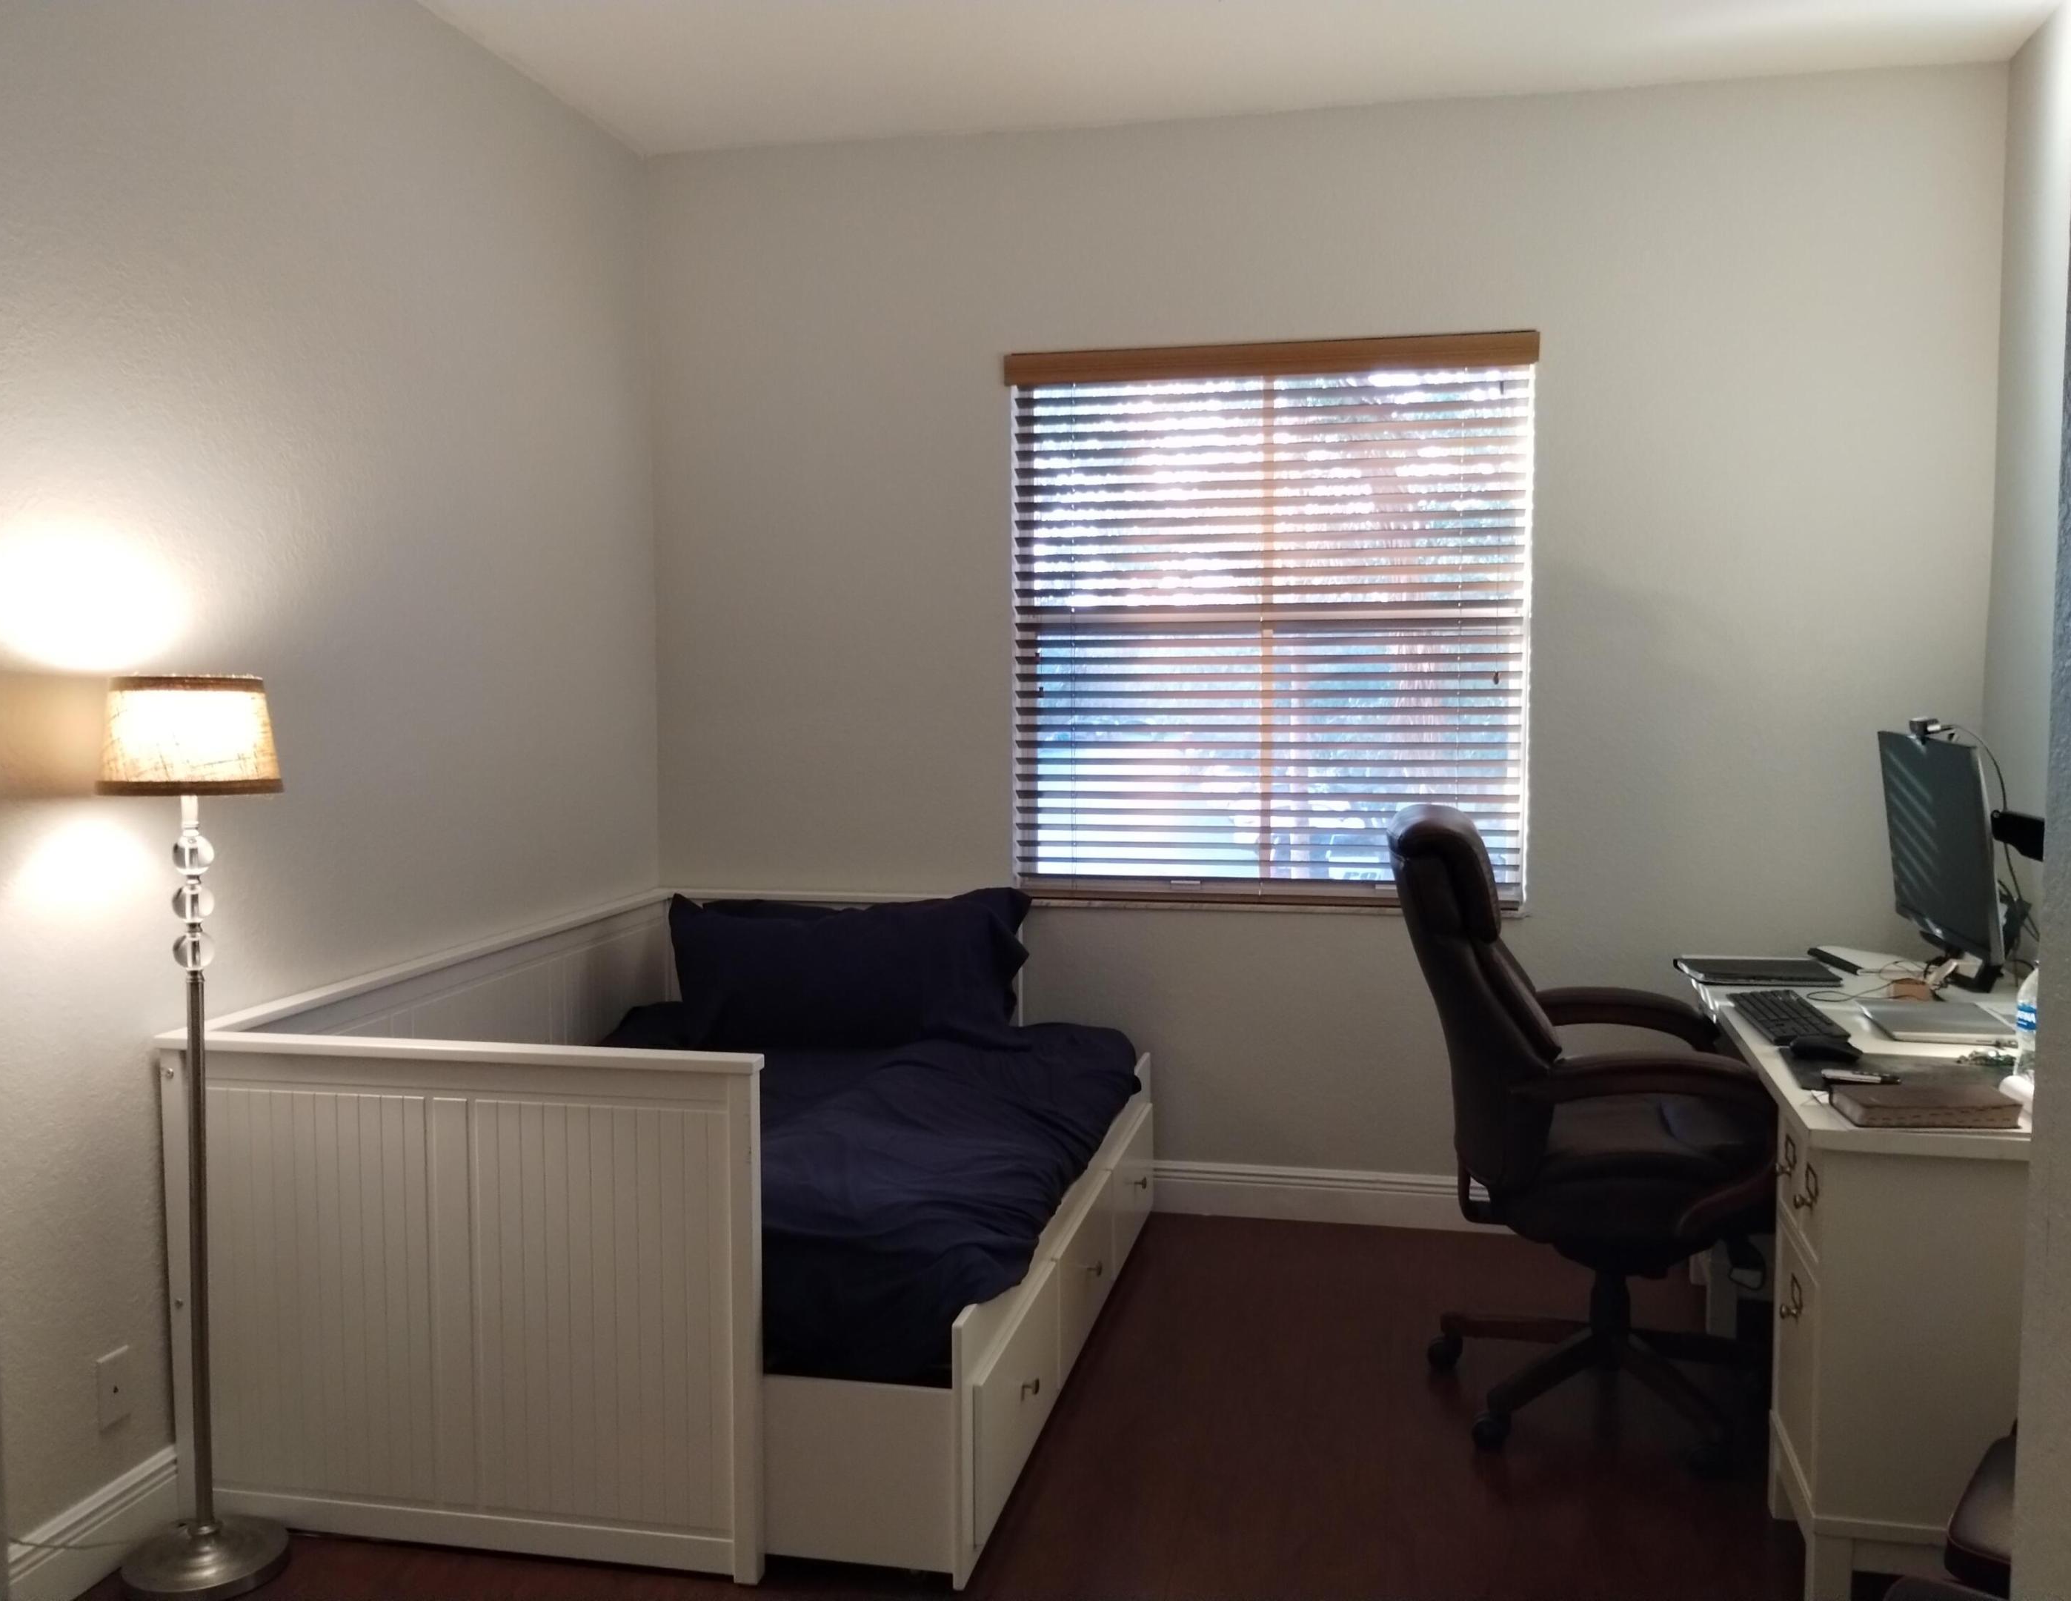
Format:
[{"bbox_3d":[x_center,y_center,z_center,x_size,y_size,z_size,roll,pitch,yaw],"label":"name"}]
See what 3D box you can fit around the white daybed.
[{"bbox_3d":[-0.556,0.739,3.686,1.375,0.830,1.985,1,4,12],"label":"white daybed"}]

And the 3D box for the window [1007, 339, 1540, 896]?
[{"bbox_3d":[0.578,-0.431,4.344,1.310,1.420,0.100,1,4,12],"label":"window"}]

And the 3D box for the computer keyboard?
[{"bbox_3d":[1.411,0.409,3.239,0.135,0.027,0.450,1,4,12],"label":"computer keyboard"}]

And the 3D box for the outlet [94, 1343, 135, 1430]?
[{"bbox_3d":[-1.460,0.937,2.738,0.008,0.116,0.071,1,4,12],"label":"outlet"}]

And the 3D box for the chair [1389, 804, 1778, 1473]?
[{"bbox_3d":[1.075,0.594,3.299,0.760,1.160,0.690,0,4,4],"label":"chair"}]

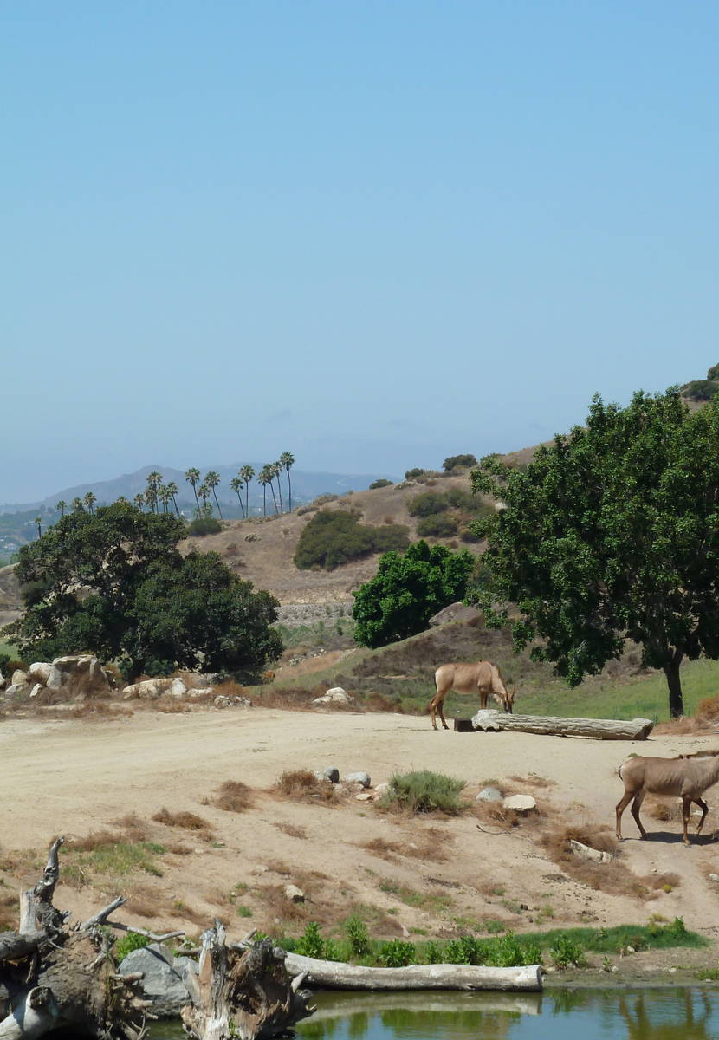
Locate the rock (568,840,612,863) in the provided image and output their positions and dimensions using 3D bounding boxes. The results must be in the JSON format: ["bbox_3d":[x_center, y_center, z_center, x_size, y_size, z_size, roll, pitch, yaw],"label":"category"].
[{"bbox_3d":[3.352,4.816,48.300,0.645,0.330,0.400,0,0,0],"label":"rock"}]

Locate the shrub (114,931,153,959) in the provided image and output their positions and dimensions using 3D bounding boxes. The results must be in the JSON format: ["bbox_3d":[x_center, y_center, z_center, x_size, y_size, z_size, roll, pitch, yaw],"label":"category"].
[{"bbox_3d":[-2.887,5.463,42.500,0.520,0.420,0.480,0,0,0],"label":"shrub"}]

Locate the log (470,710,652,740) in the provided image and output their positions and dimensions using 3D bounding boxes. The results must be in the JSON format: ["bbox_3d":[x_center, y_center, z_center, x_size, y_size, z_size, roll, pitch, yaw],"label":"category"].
[{"bbox_3d":[3.919,3.993,64.500,3.850,0.480,0.500,0,0,25],"label":"log"}]

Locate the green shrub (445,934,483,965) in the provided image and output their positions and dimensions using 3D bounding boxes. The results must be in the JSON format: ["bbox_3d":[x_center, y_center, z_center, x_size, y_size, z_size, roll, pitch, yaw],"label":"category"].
[{"bbox_3d":[1.387,5.700,43.900,0.500,0.470,0.480,0,0,0],"label":"green shrub"}]

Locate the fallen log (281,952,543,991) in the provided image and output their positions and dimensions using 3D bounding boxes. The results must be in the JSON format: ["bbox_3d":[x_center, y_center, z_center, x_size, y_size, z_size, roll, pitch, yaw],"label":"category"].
[{"bbox_3d":[0.623,5.856,43.000,3.500,0.480,0.420,0,0,0],"label":"fallen log"}]

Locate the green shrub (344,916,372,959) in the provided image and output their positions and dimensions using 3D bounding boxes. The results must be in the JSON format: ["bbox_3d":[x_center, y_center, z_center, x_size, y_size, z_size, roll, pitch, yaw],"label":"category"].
[{"bbox_3d":[-0.022,5.590,44.500,0.380,0.580,0.380,0,0,0],"label":"green shrub"}]

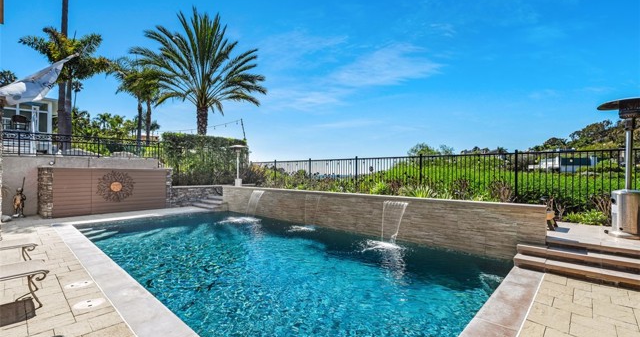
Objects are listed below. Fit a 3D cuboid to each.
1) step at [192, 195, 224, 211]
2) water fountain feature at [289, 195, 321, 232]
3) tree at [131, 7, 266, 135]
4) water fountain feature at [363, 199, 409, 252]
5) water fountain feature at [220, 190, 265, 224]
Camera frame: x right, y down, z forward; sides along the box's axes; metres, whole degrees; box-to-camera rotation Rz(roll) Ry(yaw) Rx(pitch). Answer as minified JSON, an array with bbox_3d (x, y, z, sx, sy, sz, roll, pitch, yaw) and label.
[{"bbox_3d":[-4.557,1.386,11.802,1.900,0.440,0.900,-1,-1,43],"label":"step"},{"bbox_3d":[-0.398,1.194,7.871,0.650,0.840,0.720,-1,-1,43],"label":"water fountain feature"},{"bbox_3d":[-6.721,-4.415,16.000,7.200,9.280,7.000,-1,-1,0],"label":"tree"},{"bbox_3d":[1.457,1.152,6.056,0.660,0.840,0.800,-1,-1,43],"label":"water fountain feature"},{"bbox_3d":[-2.454,1.228,9.663,0.700,0.860,0.950,-1,-1,43],"label":"water fountain feature"}]

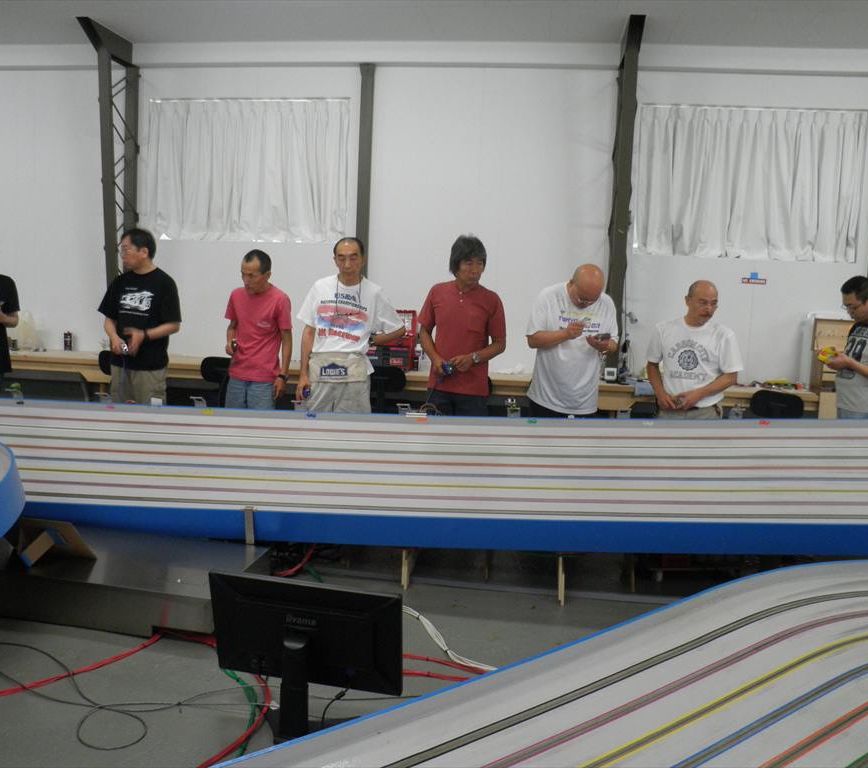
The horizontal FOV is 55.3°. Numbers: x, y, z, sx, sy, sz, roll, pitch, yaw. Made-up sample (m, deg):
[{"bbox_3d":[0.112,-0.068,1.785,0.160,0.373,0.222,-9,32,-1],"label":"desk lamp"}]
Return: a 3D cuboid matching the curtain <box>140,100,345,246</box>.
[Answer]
[{"bbox_3d":[-1.581,-1.770,6.875,1.780,1.190,0.120,3,8,6],"label":"curtain"}]

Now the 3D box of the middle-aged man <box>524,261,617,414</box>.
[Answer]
[{"bbox_3d":[0.718,0.159,4.558,0.510,1.610,0.420,1,8,-10],"label":"middle-aged man"}]

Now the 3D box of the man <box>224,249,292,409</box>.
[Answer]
[{"bbox_3d":[-0.985,0.070,4.656,0.440,1.630,0.350,5,8,17],"label":"man"}]

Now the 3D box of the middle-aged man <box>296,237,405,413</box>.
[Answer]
[{"bbox_3d":[-0.478,0.056,4.601,0.560,1.710,0.360,3,8,2],"label":"middle-aged man"}]

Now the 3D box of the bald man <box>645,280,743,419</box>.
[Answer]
[{"bbox_3d":[1.403,0.213,4.582,0.520,1.550,0.380,5,8,19],"label":"bald man"}]

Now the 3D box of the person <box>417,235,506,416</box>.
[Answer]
[{"bbox_3d":[0.147,0.066,4.579,0.490,1.740,0.380,2,8,2],"label":"person"}]

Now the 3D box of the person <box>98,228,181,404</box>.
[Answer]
[{"bbox_3d":[-1.679,-0.010,4.729,0.480,1.710,0.400,2,8,-1],"label":"person"}]

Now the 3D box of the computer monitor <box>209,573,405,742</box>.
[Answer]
[{"bbox_3d":[-0.415,0.908,2.653,0.625,0.535,0.230,4,8,11],"label":"computer monitor"}]

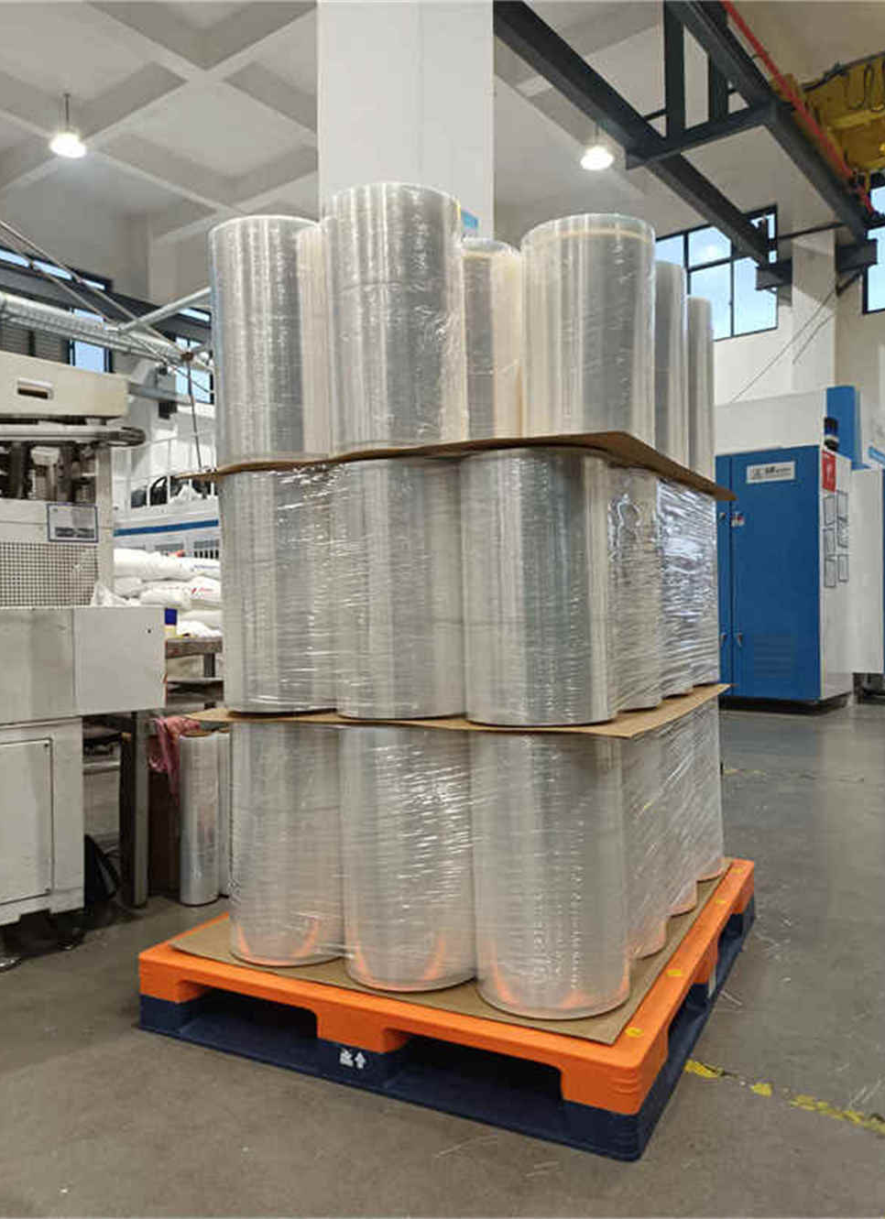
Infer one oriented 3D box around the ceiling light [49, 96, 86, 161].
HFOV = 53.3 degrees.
[{"bbox_3d":[-4.319,-5.563,10.150,0.410,0.735,0.410,-1,0,38],"label":"ceiling light"}]

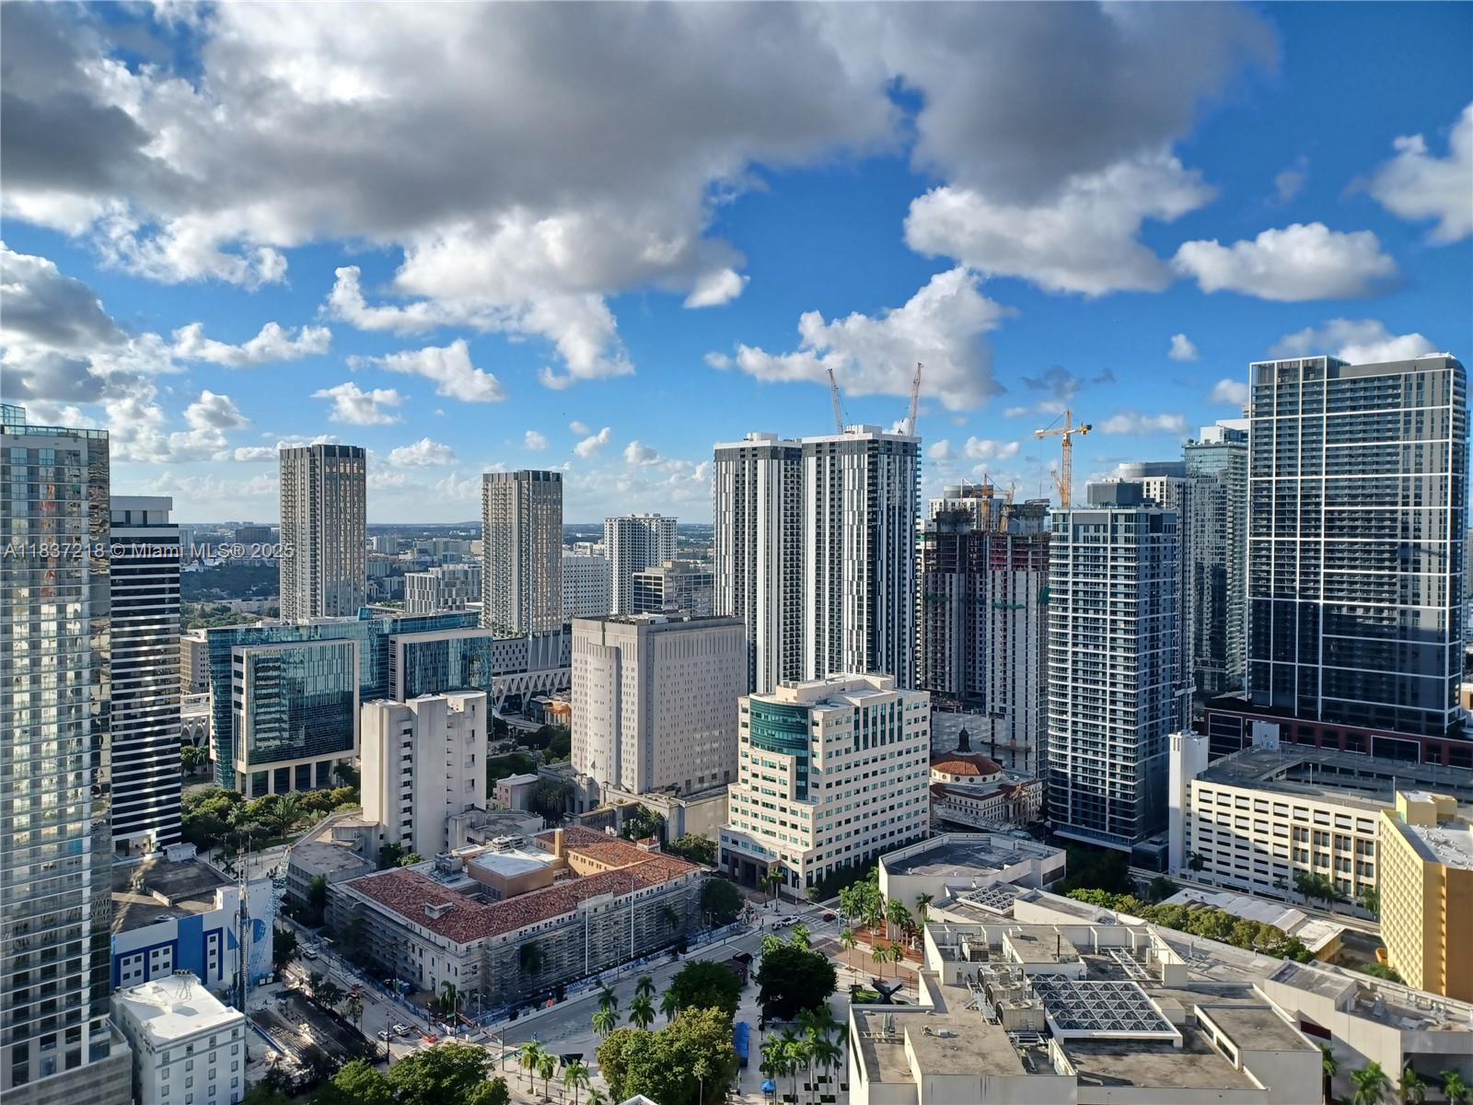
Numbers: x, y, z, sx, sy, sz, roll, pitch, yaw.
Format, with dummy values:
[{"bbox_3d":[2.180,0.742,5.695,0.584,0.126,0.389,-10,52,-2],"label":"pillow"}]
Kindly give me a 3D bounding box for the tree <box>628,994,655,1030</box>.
[{"bbox_3d":[-20.530,102.460,231.470,5.700,11.000,5.700,0,2,0],"label":"tree"}]

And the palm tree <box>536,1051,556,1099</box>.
[{"bbox_3d":[-37.590,103.470,210.460,4.500,10.200,4.500,0,2,0],"label":"palm tree"}]

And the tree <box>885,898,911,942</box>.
[{"bbox_3d":[44.530,101.479,296.187,6.800,11.200,6.800,0,2,0],"label":"tree"}]

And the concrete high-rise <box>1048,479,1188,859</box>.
[{"bbox_3d":[134.129,40.017,379.899,32.000,129.000,35.000,2,2,45],"label":"concrete high-rise"}]

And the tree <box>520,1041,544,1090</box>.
[{"bbox_3d":[-41.000,103.270,213.410,4.900,10.400,4.900,0,2,0],"label":"tree"}]

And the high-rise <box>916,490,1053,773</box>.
[{"bbox_3d":[116.370,39.519,478.909,61.000,124.000,36.000,2,2,45],"label":"high-rise"}]

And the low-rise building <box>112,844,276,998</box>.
[{"bbox_3d":[-144.418,94.585,271.113,43.500,26.500,34.000,2,2,45],"label":"low-rise building"}]

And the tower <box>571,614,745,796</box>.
[{"bbox_3d":[-31.670,63.440,435.560,40.000,75.000,60.000,2,3,45],"label":"tower"}]

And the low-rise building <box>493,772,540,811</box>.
[{"bbox_3d":[-92.220,98.770,443.930,12.500,10.600,16.000,2,3,45],"label":"low-rise building"}]

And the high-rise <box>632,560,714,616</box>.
[{"bbox_3d":[-44.899,48.949,795.117,37.000,86.000,57.000,2,2,45],"label":"high-rise"}]

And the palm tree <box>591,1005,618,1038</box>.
[{"bbox_3d":[-28.740,104.990,232.050,5.600,11.600,5.600,0,2,0],"label":"palm tree"}]

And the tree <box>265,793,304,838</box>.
[{"bbox_3d":[-163.050,95.380,381.860,11.500,15.500,11.500,2,2,45],"label":"tree"}]

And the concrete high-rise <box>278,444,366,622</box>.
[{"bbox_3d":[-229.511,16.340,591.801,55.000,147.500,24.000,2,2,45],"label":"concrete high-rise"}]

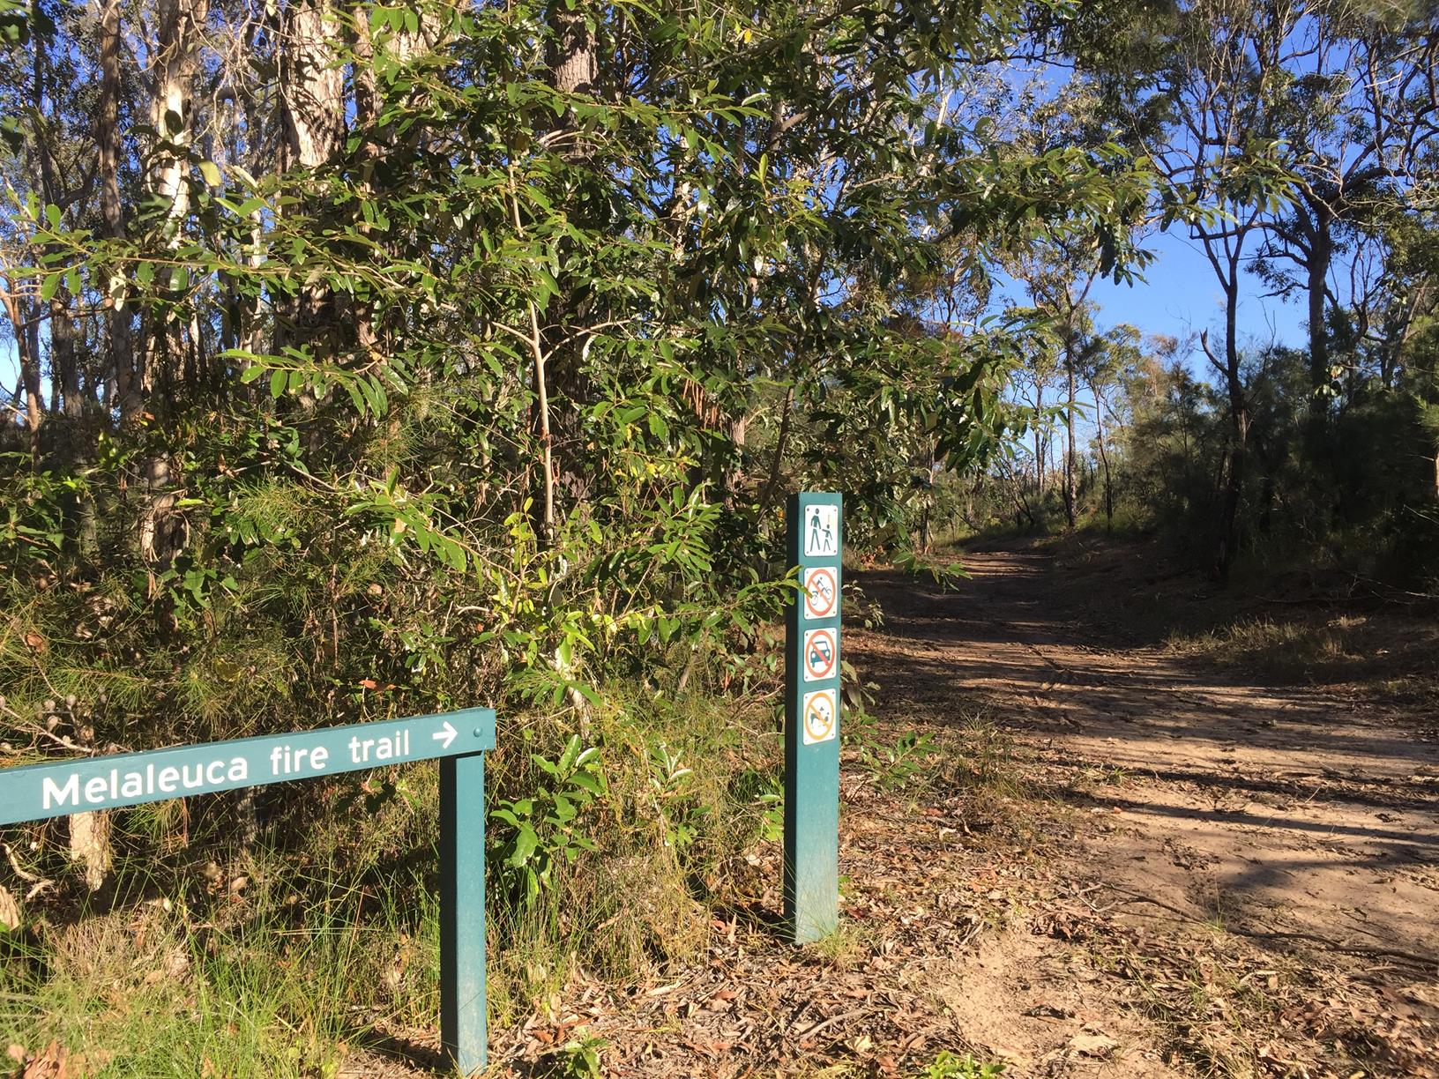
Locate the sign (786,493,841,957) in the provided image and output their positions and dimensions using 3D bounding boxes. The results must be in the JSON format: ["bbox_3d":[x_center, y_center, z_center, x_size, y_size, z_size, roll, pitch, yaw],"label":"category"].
[{"bbox_3d":[0.282,0.528,3.641,0.047,1.335,0.199,2,2,45],"label":"sign"}]

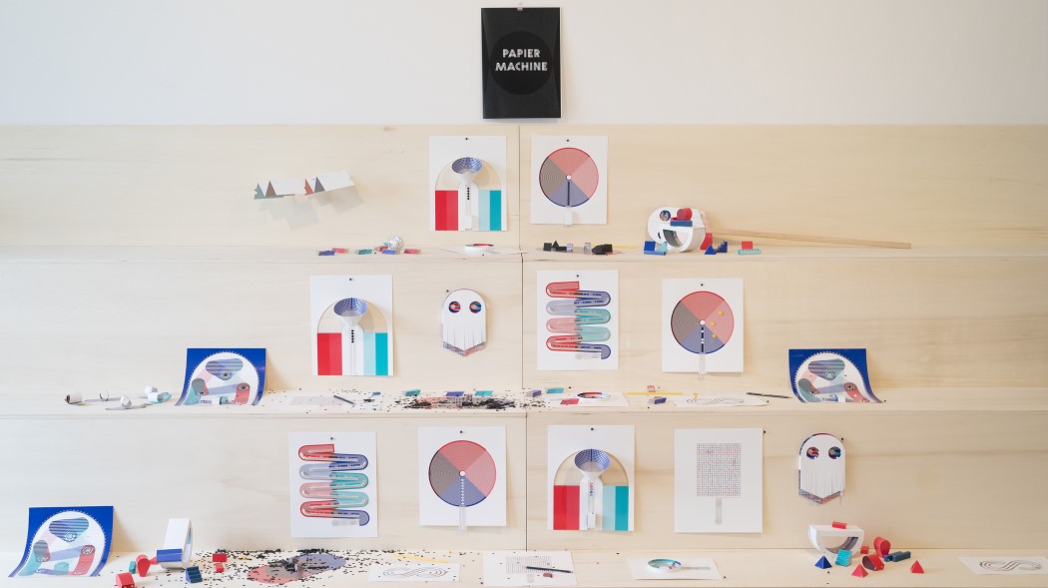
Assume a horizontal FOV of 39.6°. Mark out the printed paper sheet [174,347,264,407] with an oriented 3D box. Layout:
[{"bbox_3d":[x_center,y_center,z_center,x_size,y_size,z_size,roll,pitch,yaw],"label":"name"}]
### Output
[{"bbox_3d":[-0.776,0.211,3.733,0.213,0.110,0.198,0,8,-1],"label":"printed paper sheet"}]

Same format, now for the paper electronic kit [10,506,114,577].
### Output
[{"bbox_3d":[-1.111,0.594,3.502,0.211,0.115,0.183,0,8,-1],"label":"paper electronic kit"}]

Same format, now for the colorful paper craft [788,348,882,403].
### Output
[{"bbox_3d":[0.882,0.231,4.138,0.225,0.120,0.200,0,7,-1],"label":"colorful paper craft"}]

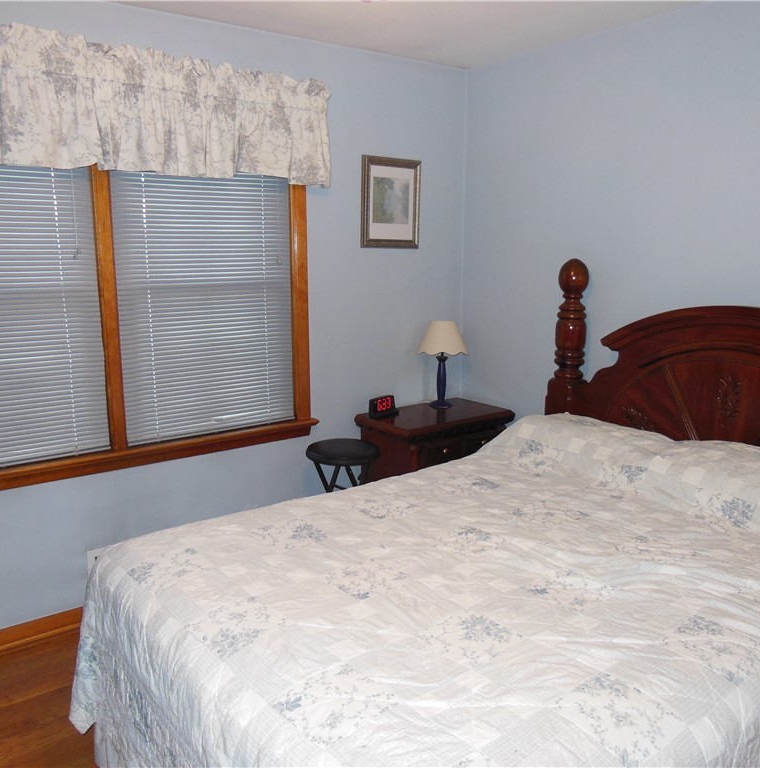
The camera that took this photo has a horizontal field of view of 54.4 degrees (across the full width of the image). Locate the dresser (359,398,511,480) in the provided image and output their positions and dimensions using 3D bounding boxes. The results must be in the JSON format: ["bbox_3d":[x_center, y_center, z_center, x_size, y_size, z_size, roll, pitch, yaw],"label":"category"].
[{"bbox_3d":[0.288,0.499,3.783,0.705,0.721,0.435,-8,13,-36],"label":"dresser"}]

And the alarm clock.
[{"bbox_3d":[0.022,0.114,3.646,0.155,0.090,0.065,-10,14,-42],"label":"alarm clock"}]

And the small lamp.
[{"bbox_3d":[0.322,-0.098,3.833,0.255,0.436,0.255,0,10,0],"label":"small lamp"}]

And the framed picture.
[{"bbox_3d":[0.054,-0.886,3.640,0.358,0.427,0.025,-8,13,-36],"label":"framed picture"}]

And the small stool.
[{"bbox_3d":[-0.167,0.606,3.453,0.355,0.636,0.355,-8,13,-36],"label":"small stool"}]

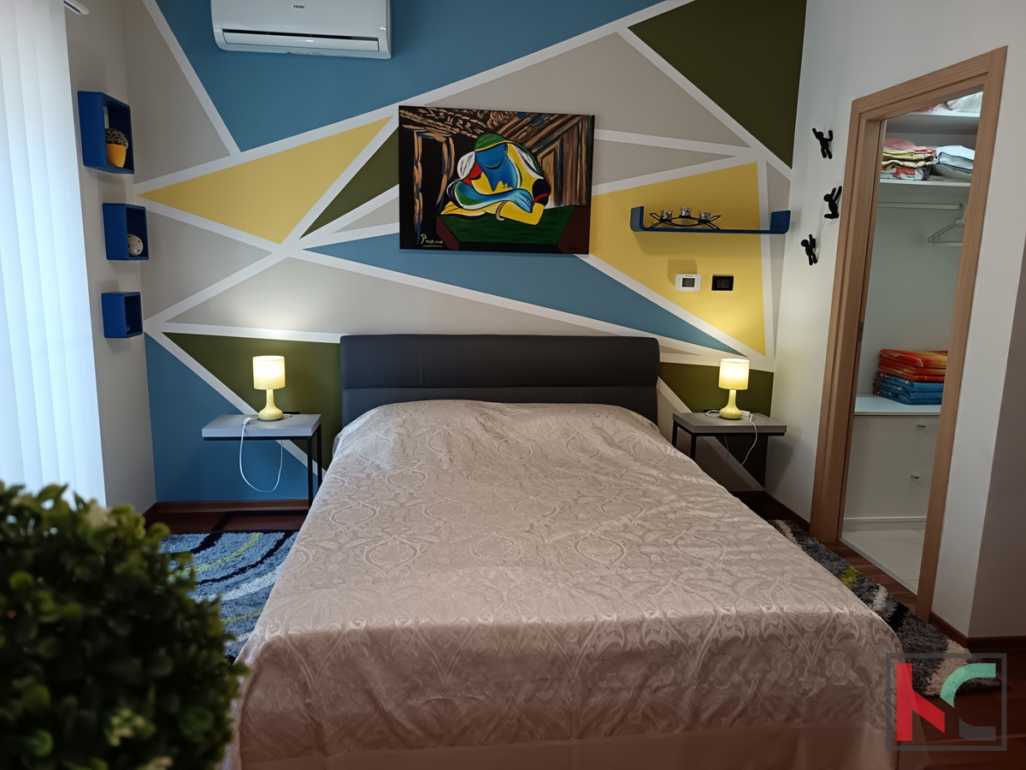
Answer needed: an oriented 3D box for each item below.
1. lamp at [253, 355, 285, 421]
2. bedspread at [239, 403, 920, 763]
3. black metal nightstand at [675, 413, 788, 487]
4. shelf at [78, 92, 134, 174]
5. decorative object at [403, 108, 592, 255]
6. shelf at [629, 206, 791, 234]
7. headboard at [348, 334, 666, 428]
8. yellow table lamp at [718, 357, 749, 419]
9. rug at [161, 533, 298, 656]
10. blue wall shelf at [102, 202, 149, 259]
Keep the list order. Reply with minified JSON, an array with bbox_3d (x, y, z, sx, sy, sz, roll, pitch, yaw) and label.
[{"bbox_3d":[-1.228,0.020,3.600,0.153,0.319,0.153,0,10,-8],"label":"lamp"},{"bbox_3d":[0.069,0.536,2.774,1.750,0.550,2.150,0,10,-7],"label":"bedspread"},{"bbox_3d":[1.168,0.454,3.934,0.516,0.540,0.310,0,10,-7],"label":"black metal nightstand"},{"bbox_3d":[-1.774,-1.095,3.122,0.095,0.297,0.285,0,10,-7],"label":"shelf"},{"bbox_3d":[-0.084,-1.045,3.679,0.991,0.703,0.032,0,10,-7],"label":"decorative object"},{"bbox_3d":[1.038,-0.869,3.752,0.795,0.110,0.210,0,10,-7],"label":"shelf"},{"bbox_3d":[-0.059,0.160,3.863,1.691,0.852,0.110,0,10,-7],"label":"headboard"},{"bbox_3d":[1.214,0.022,3.915,0.160,0.317,0.160,0,10,-7],"label":"yellow table lamp"},{"bbox_3d":[-1.296,0.872,2.777,0.800,0.030,1.500,0,10,-7],"label":"rug"},{"bbox_3d":[-1.796,-0.709,3.314,0.095,0.246,0.234,0,10,-7],"label":"blue wall shelf"}]

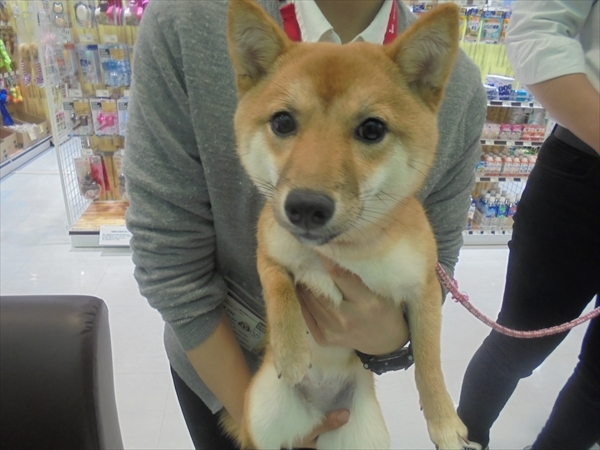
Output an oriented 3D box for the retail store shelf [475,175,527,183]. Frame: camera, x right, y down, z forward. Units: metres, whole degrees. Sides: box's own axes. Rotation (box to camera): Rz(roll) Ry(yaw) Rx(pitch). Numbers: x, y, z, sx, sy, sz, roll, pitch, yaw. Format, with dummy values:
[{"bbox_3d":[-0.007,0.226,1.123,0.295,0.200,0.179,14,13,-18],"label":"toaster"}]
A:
[{"bbox_3d":[0.964,-0.364,2.948,0.900,0.040,0.460,0,23,-8],"label":"retail store shelf"}]

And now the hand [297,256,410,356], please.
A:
[{"bbox_3d":[0.054,0.085,0.460,0.140,0.085,0.065,30,3,14],"label":"hand"}]

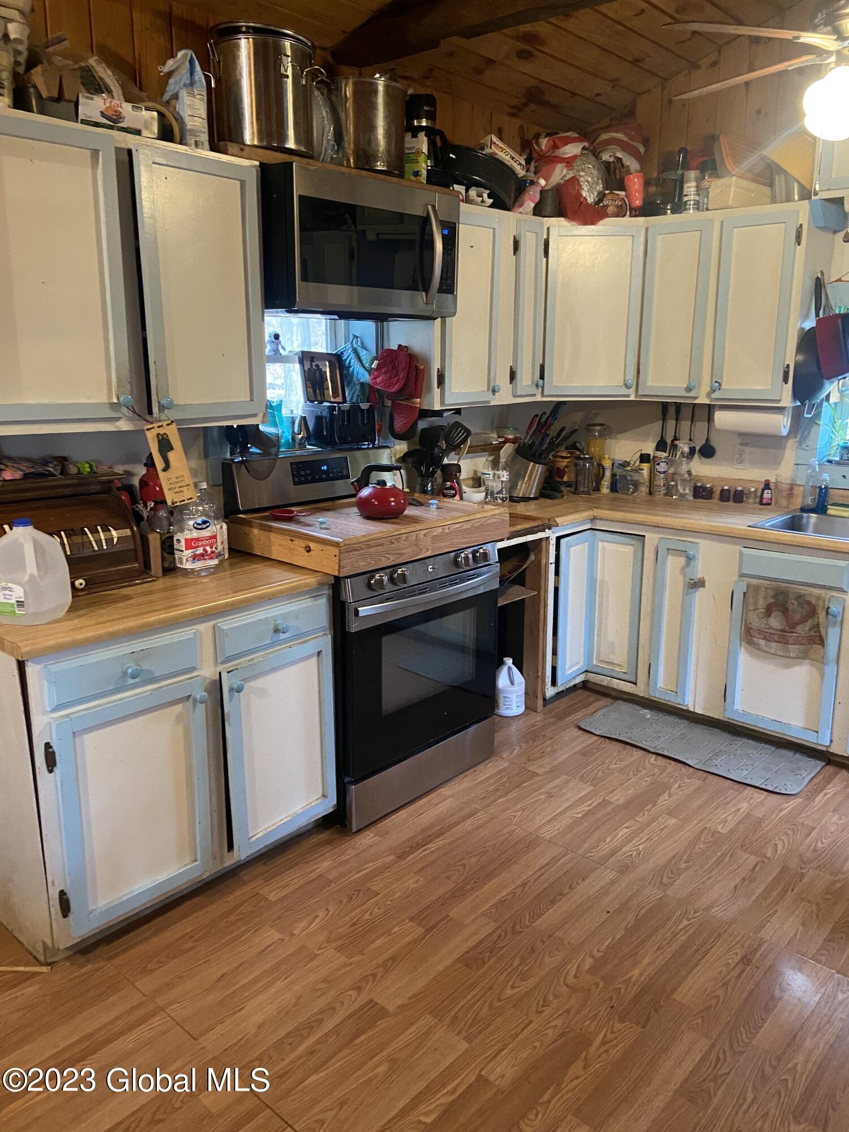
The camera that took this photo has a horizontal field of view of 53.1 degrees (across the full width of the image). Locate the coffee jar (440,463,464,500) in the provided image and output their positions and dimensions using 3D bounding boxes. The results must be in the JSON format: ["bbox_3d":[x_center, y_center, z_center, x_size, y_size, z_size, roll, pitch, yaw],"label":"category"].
[{"bbox_3d":[0.122,-0.349,3.738,0.100,0.185,0.090,3,14,14],"label":"coffee jar"}]

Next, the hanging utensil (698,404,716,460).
[{"bbox_3d":[1.280,-0.625,3.842,0.083,0.290,0.075,13,19,42],"label":"hanging utensil"}]

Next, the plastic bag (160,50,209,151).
[{"bbox_3d":[-0.697,-1.335,2.490,0.125,0.290,0.098,13,19,42],"label":"plastic bag"}]

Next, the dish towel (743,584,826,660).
[{"bbox_3d":[1.361,0.221,3.229,0.305,0.270,0.045,13,19,42],"label":"dish towel"}]

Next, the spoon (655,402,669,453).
[{"bbox_3d":[1.120,-0.648,3.991,0.060,0.295,0.045,13,19,42],"label":"spoon"}]

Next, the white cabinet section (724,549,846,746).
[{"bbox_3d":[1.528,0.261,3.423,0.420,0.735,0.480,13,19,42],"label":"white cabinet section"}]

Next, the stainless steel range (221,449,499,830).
[{"bbox_3d":[-0.198,0.203,3.112,0.690,1.180,0.756,13,19,42],"label":"stainless steel range"}]

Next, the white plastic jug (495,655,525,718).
[{"bbox_3d":[0.375,0.522,3.764,0.152,0.247,0.152,0,14,0],"label":"white plastic jug"}]

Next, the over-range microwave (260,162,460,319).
[{"bbox_3d":[-0.267,-1.095,2.980,0.420,0.420,0.750,13,19,42],"label":"over-range microwave"}]

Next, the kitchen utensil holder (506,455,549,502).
[{"bbox_3d":[0.480,-0.432,3.980,0.185,0.235,0.140,0,14,0],"label":"kitchen utensil holder"}]

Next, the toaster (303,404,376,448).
[{"bbox_3d":[-0.353,-0.579,3.478,0.225,0.175,0.215,13,19,42],"label":"toaster"}]

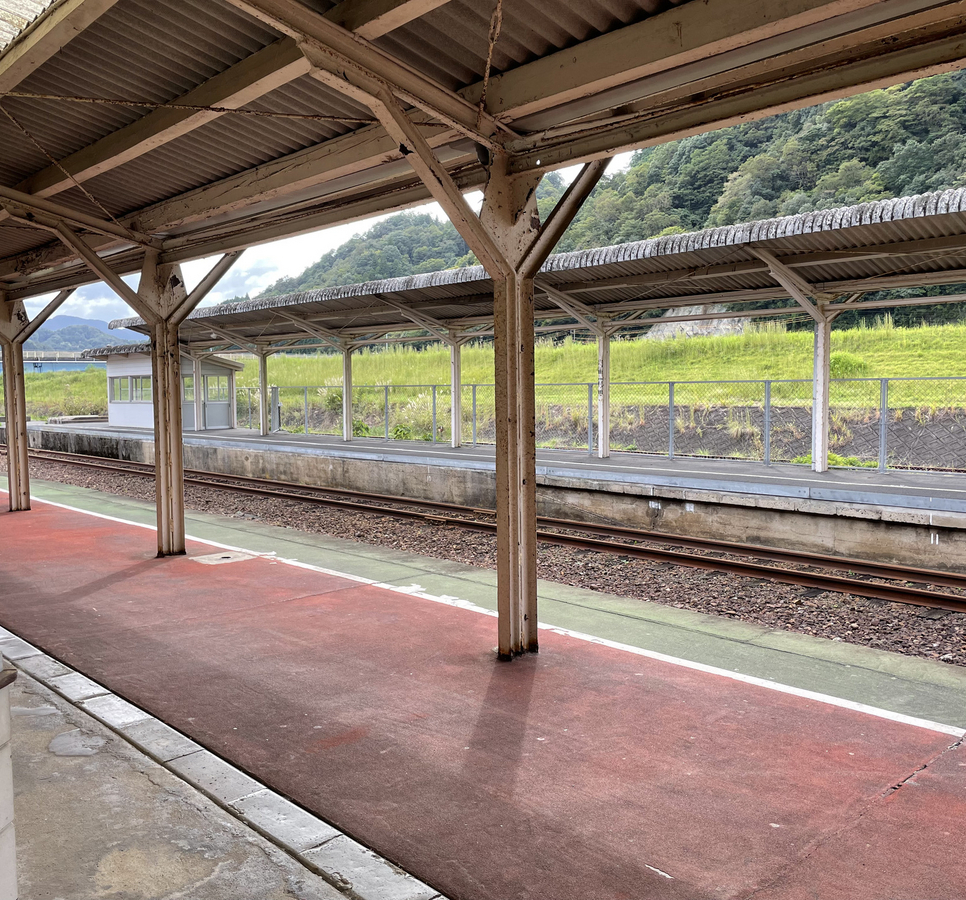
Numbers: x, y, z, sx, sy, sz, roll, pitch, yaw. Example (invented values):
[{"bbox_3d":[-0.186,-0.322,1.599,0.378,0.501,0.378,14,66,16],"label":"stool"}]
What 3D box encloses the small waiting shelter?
[{"bbox_3d":[-12.637,-2.448,35.435,3.200,3.130,8.000,-4,5,-42],"label":"small waiting shelter"}]

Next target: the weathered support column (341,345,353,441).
[{"bbox_3d":[-3.710,-1.572,24.839,0.200,2.650,0.150,-4,5,-42],"label":"weathered support column"}]

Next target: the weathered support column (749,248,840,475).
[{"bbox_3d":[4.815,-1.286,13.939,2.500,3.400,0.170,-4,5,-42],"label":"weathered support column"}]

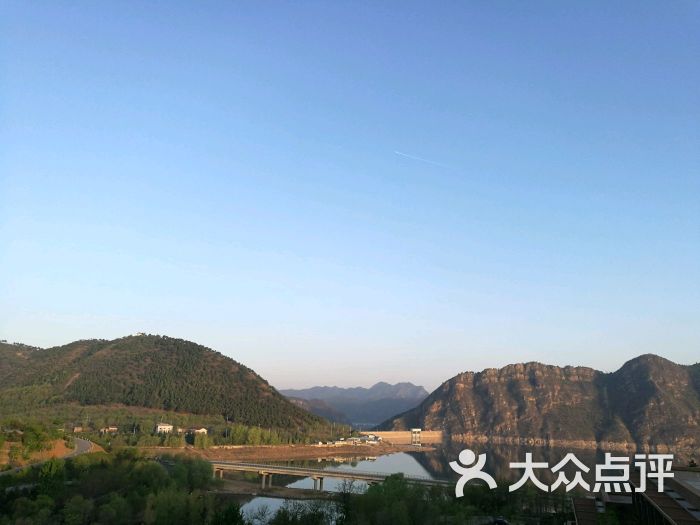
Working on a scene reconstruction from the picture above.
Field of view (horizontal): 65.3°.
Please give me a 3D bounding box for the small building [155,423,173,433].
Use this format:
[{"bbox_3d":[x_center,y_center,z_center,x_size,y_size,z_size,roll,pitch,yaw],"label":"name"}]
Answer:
[{"bbox_3d":[-124.346,111.610,366.000,10.500,7.200,8.000,9,-17,-24],"label":"small building"}]

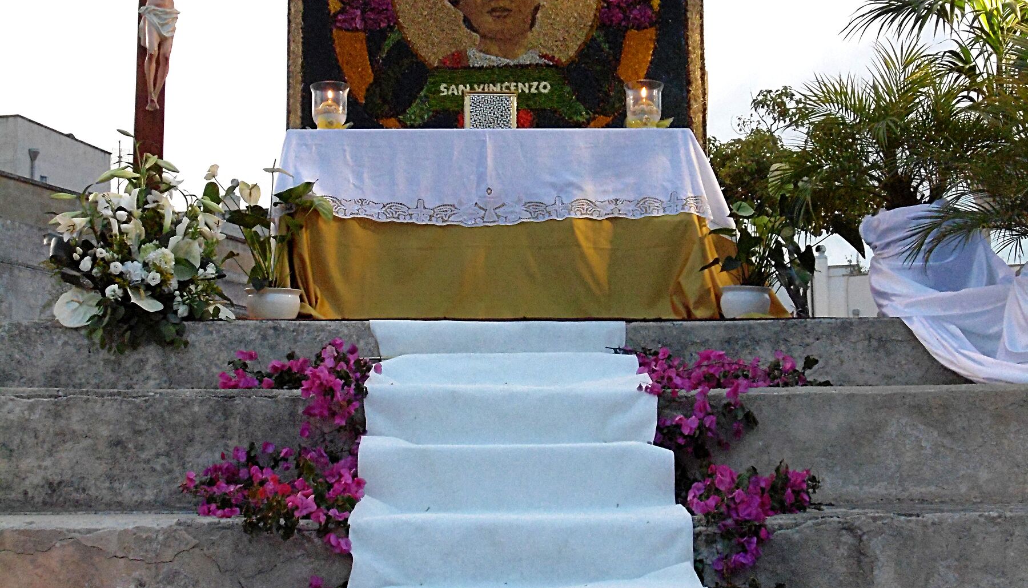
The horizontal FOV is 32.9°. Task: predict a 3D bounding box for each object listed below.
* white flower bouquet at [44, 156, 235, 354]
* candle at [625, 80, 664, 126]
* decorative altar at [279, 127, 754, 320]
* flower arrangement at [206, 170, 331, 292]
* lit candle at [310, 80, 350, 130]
[{"bbox_3d":[-1.500,-0.189,7.022,0.750,0.848,0.580,0,-6,-8],"label":"white flower bouquet"},{"bbox_3d":[0.561,-0.801,7.511,0.167,0.225,0.167,0,-6,-3],"label":"candle"},{"bbox_3d":[-0.030,-0.265,7.610,1.850,0.795,0.780,0,-6,-3],"label":"decorative altar"},{"bbox_3d":[-1.007,-0.256,7.138,0.520,0.562,0.460,0,-6,-6],"label":"flower arrangement"},{"bbox_3d":[-0.790,-0.793,7.491,0.167,0.227,0.167,0,-6,-3],"label":"lit candle"}]

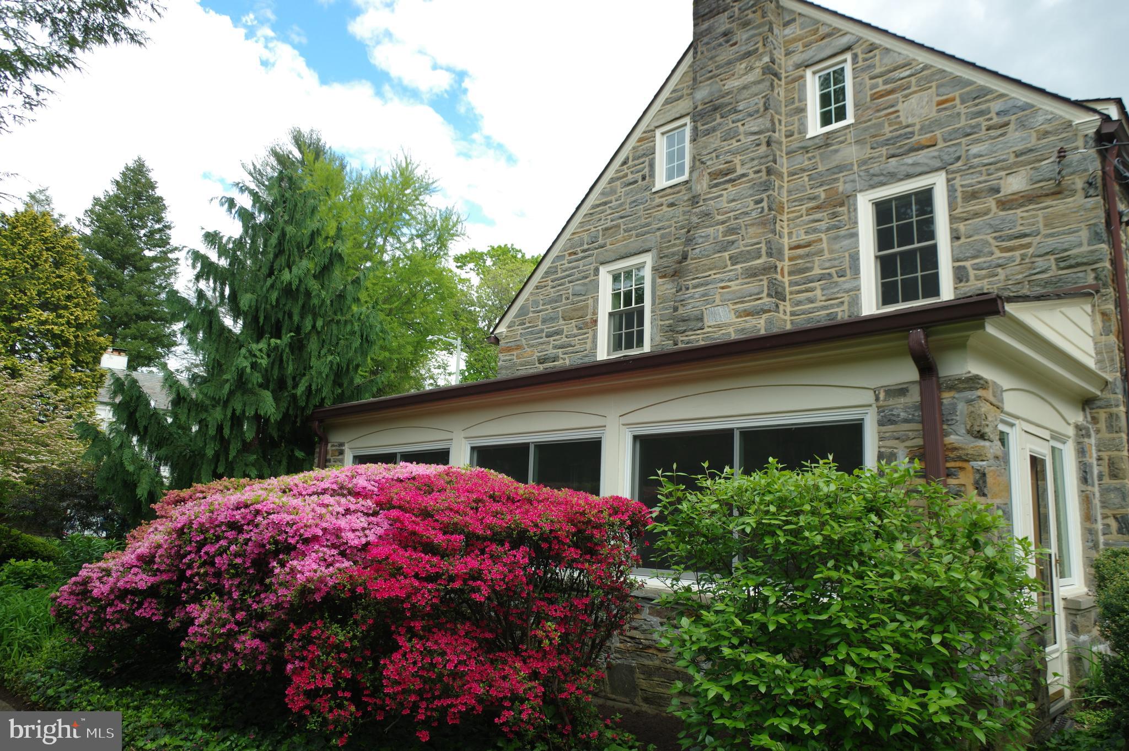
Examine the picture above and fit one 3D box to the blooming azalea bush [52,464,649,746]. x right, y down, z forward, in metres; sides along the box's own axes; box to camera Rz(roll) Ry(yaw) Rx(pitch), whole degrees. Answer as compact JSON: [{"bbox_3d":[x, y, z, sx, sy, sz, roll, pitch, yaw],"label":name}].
[{"bbox_3d":[-1.962,1.935,7.123,2.800,2.100,5.700,12,-15,-43],"label":"blooming azalea bush"}]

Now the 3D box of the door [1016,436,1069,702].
[{"bbox_3d":[3.871,1.496,6.095,0.780,2.040,0.060,12,-15,-43],"label":"door"}]

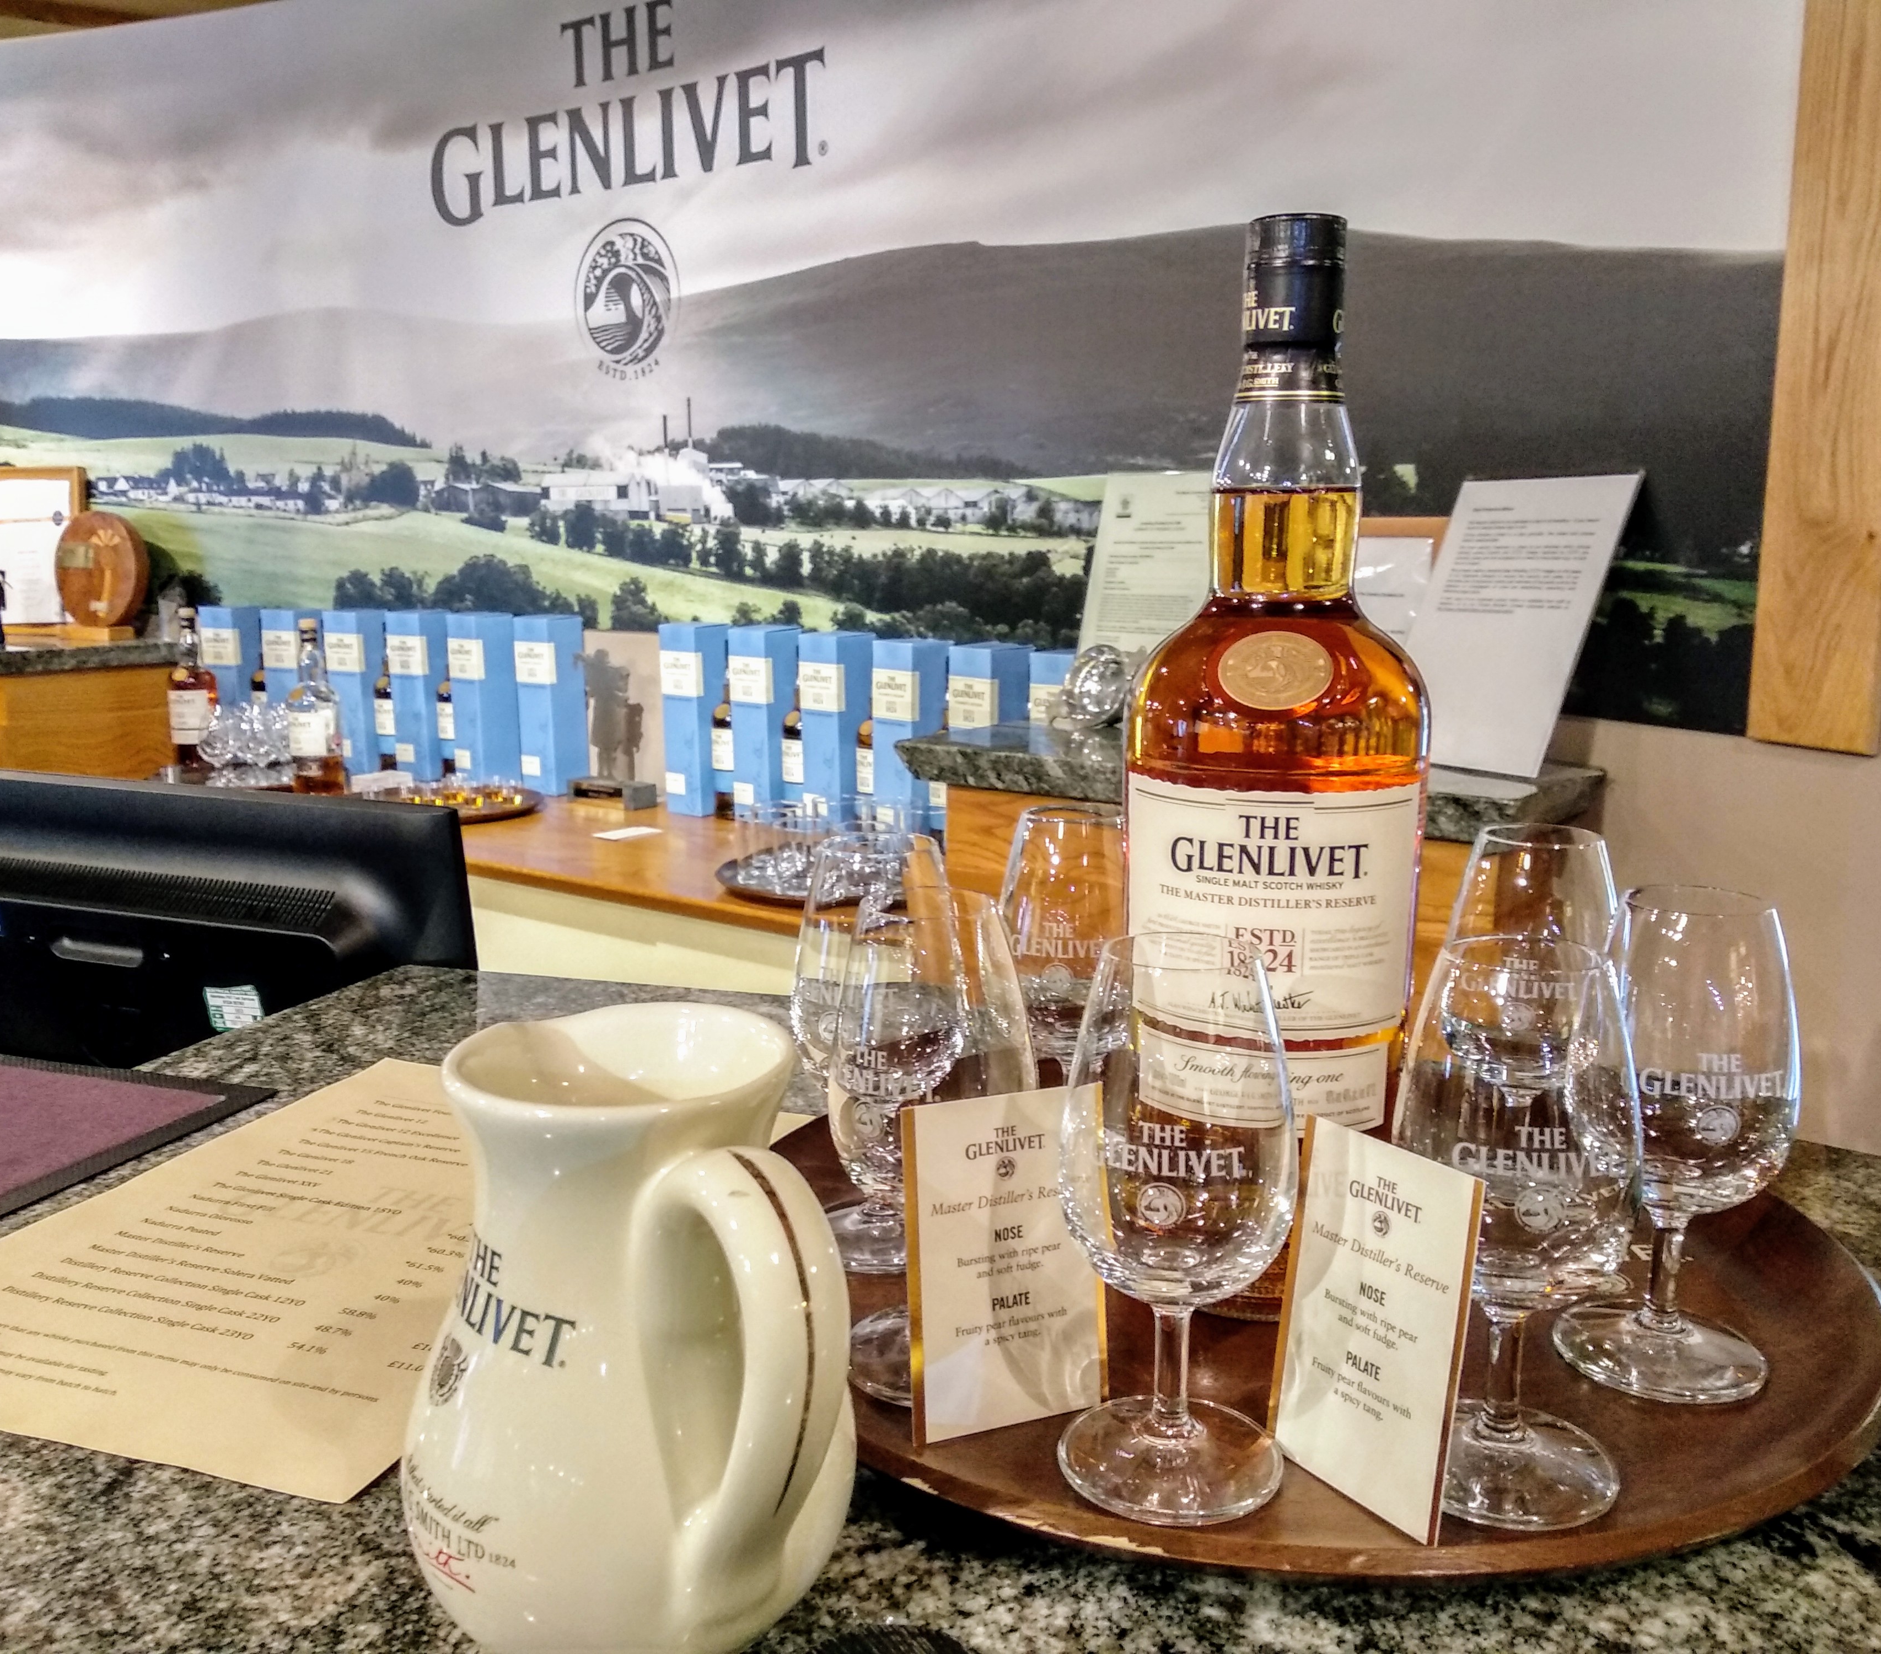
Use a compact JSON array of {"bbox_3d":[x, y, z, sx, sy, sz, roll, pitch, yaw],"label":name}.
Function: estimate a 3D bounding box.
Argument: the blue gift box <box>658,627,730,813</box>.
[{"bbox_3d":[-0.382,-0.171,2.631,0.081,0.297,0.081,8,14,38],"label":"blue gift box"}]

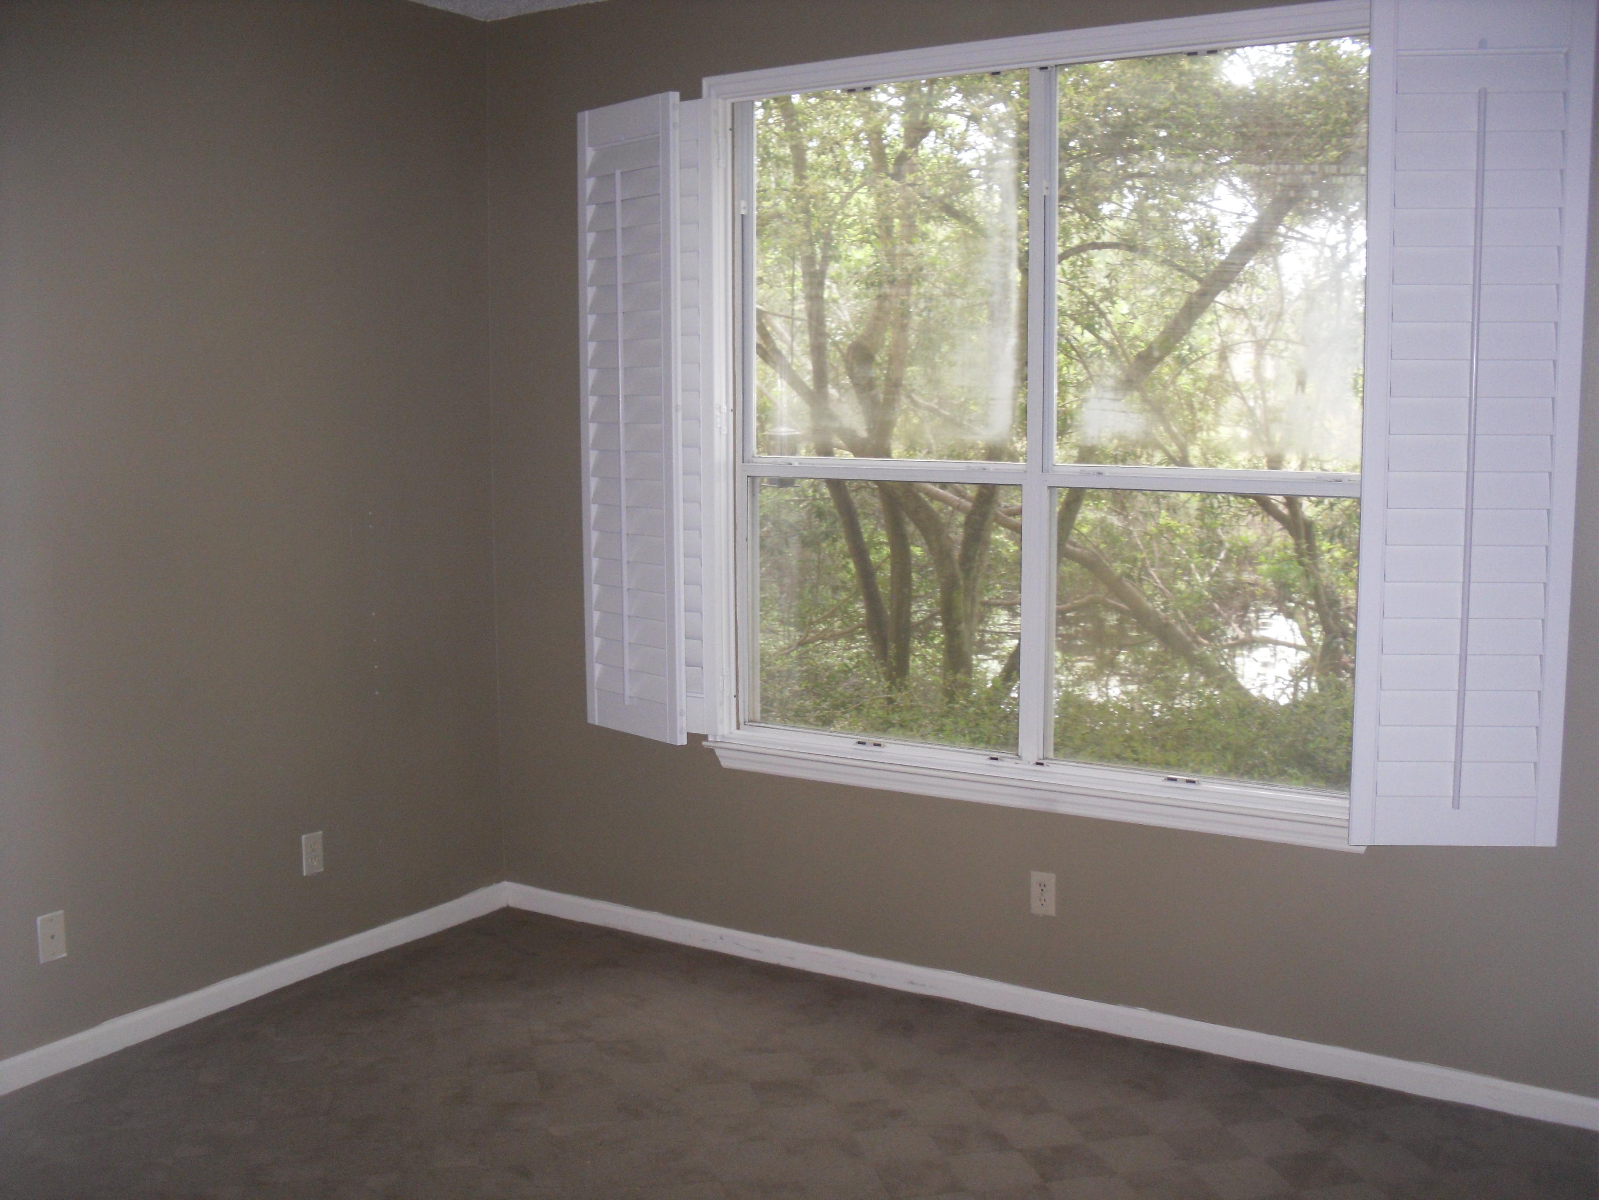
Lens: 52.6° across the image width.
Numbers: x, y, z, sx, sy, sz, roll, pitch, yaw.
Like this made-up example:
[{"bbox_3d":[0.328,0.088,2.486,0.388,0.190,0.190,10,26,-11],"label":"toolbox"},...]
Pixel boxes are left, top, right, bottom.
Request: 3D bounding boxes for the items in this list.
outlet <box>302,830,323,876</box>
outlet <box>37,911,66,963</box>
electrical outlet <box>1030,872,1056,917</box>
[{"bbox_3d":[-1.372,0.713,4.558,0.008,0.115,0.071,4,8,32],"label":"outlet"},{"bbox_3d":[-1.808,0.813,3.909,0.008,0.115,0.071,4,8,32],"label":"outlet"},{"bbox_3d":[0.642,0.775,4.266,0.071,0.115,0.008,4,8,32],"label":"electrical outlet"}]

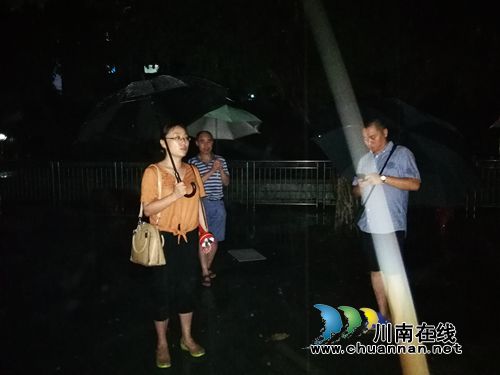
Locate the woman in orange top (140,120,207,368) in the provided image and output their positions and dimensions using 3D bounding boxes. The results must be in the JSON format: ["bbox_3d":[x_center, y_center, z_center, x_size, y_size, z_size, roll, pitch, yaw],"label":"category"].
[{"bbox_3d":[-0.497,0.375,2.580,0.480,1.600,0.400,-2,4,-25],"label":"woman in orange top"}]

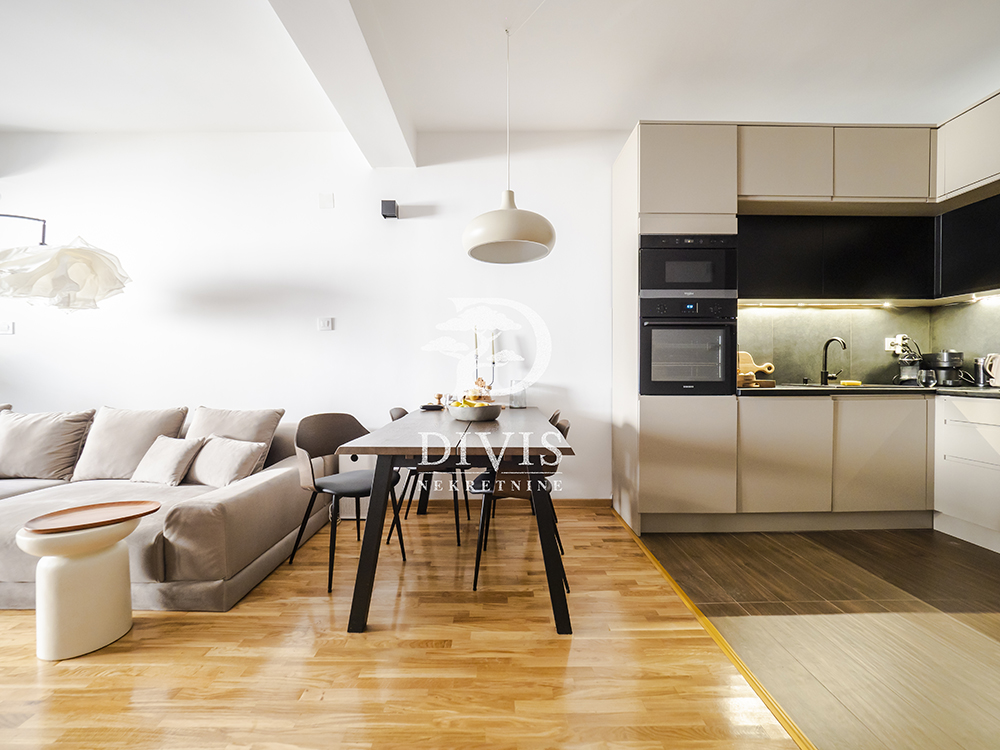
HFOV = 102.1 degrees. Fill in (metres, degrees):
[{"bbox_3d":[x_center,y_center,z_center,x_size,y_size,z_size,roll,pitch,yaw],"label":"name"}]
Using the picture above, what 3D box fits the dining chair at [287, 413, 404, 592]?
[{"bbox_3d":[-0.795,0.589,2.105,0.510,0.770,0.480,0,0,41],"label":"dining chair"}]

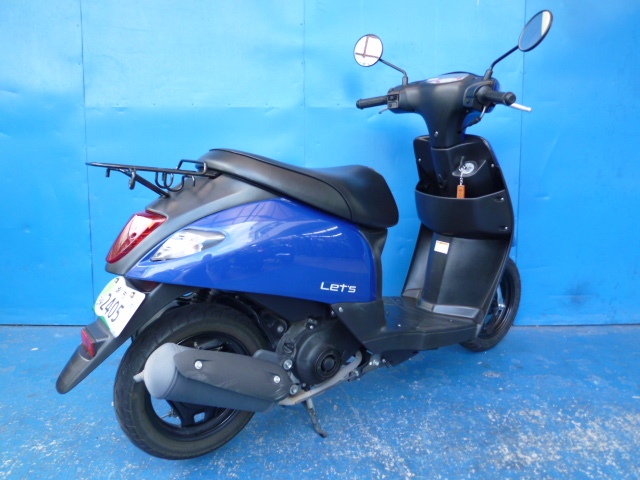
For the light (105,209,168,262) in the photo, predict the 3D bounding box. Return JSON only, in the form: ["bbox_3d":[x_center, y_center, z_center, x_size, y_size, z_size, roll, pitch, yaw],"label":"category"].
[{"bbox_3d":[-0.405,-0.008,1.048,0.130,0.110,0.125,-7,15,-34],"label":"light"}]

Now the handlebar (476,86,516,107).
[{"bbox_3d":[0.470,-0.377,1.278,0.038,0.038,0.135,-3,13,-21],"label":"handlebar"}]

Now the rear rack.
[{"bbox_3d":[-0.353,-0.134,1.055,0.280,0.095,0.185,-7,15,-34],"label":"rear rack"}]

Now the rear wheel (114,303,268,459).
[{"bbox_3d":[-0.304,0.355,1.209,0.398,0.398,0.085,-7,15,-34],"label":"rear wheel"}]

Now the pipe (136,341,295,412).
[{"bbox_3d":[-0.223,0.327,1.091,0.410,0.130,0.135,23,-3,-37],"label":"pipe"}]

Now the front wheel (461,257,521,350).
[{"bbox_3d":[0.643,0.240,1.863,0.398,0.398,0.082,-7,15,-34],"label":"front wheel"}]

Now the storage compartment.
[{"bbox_3d":[0.431,-0.097,1.629,0.135,0.175,0.420,-7,15,-34],"label":"storage compartment"}]

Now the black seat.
[{"bbox_3d":[-0.045,-0.132,1.278,0.620,0.215,0.250,-7,15,-34],"label":"black seat"}]

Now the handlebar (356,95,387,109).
[{"bbox_3d":[0.183,-0.477,1.675,0.130,0.036,0.036,12,16,39],"label":"handlebar"}]

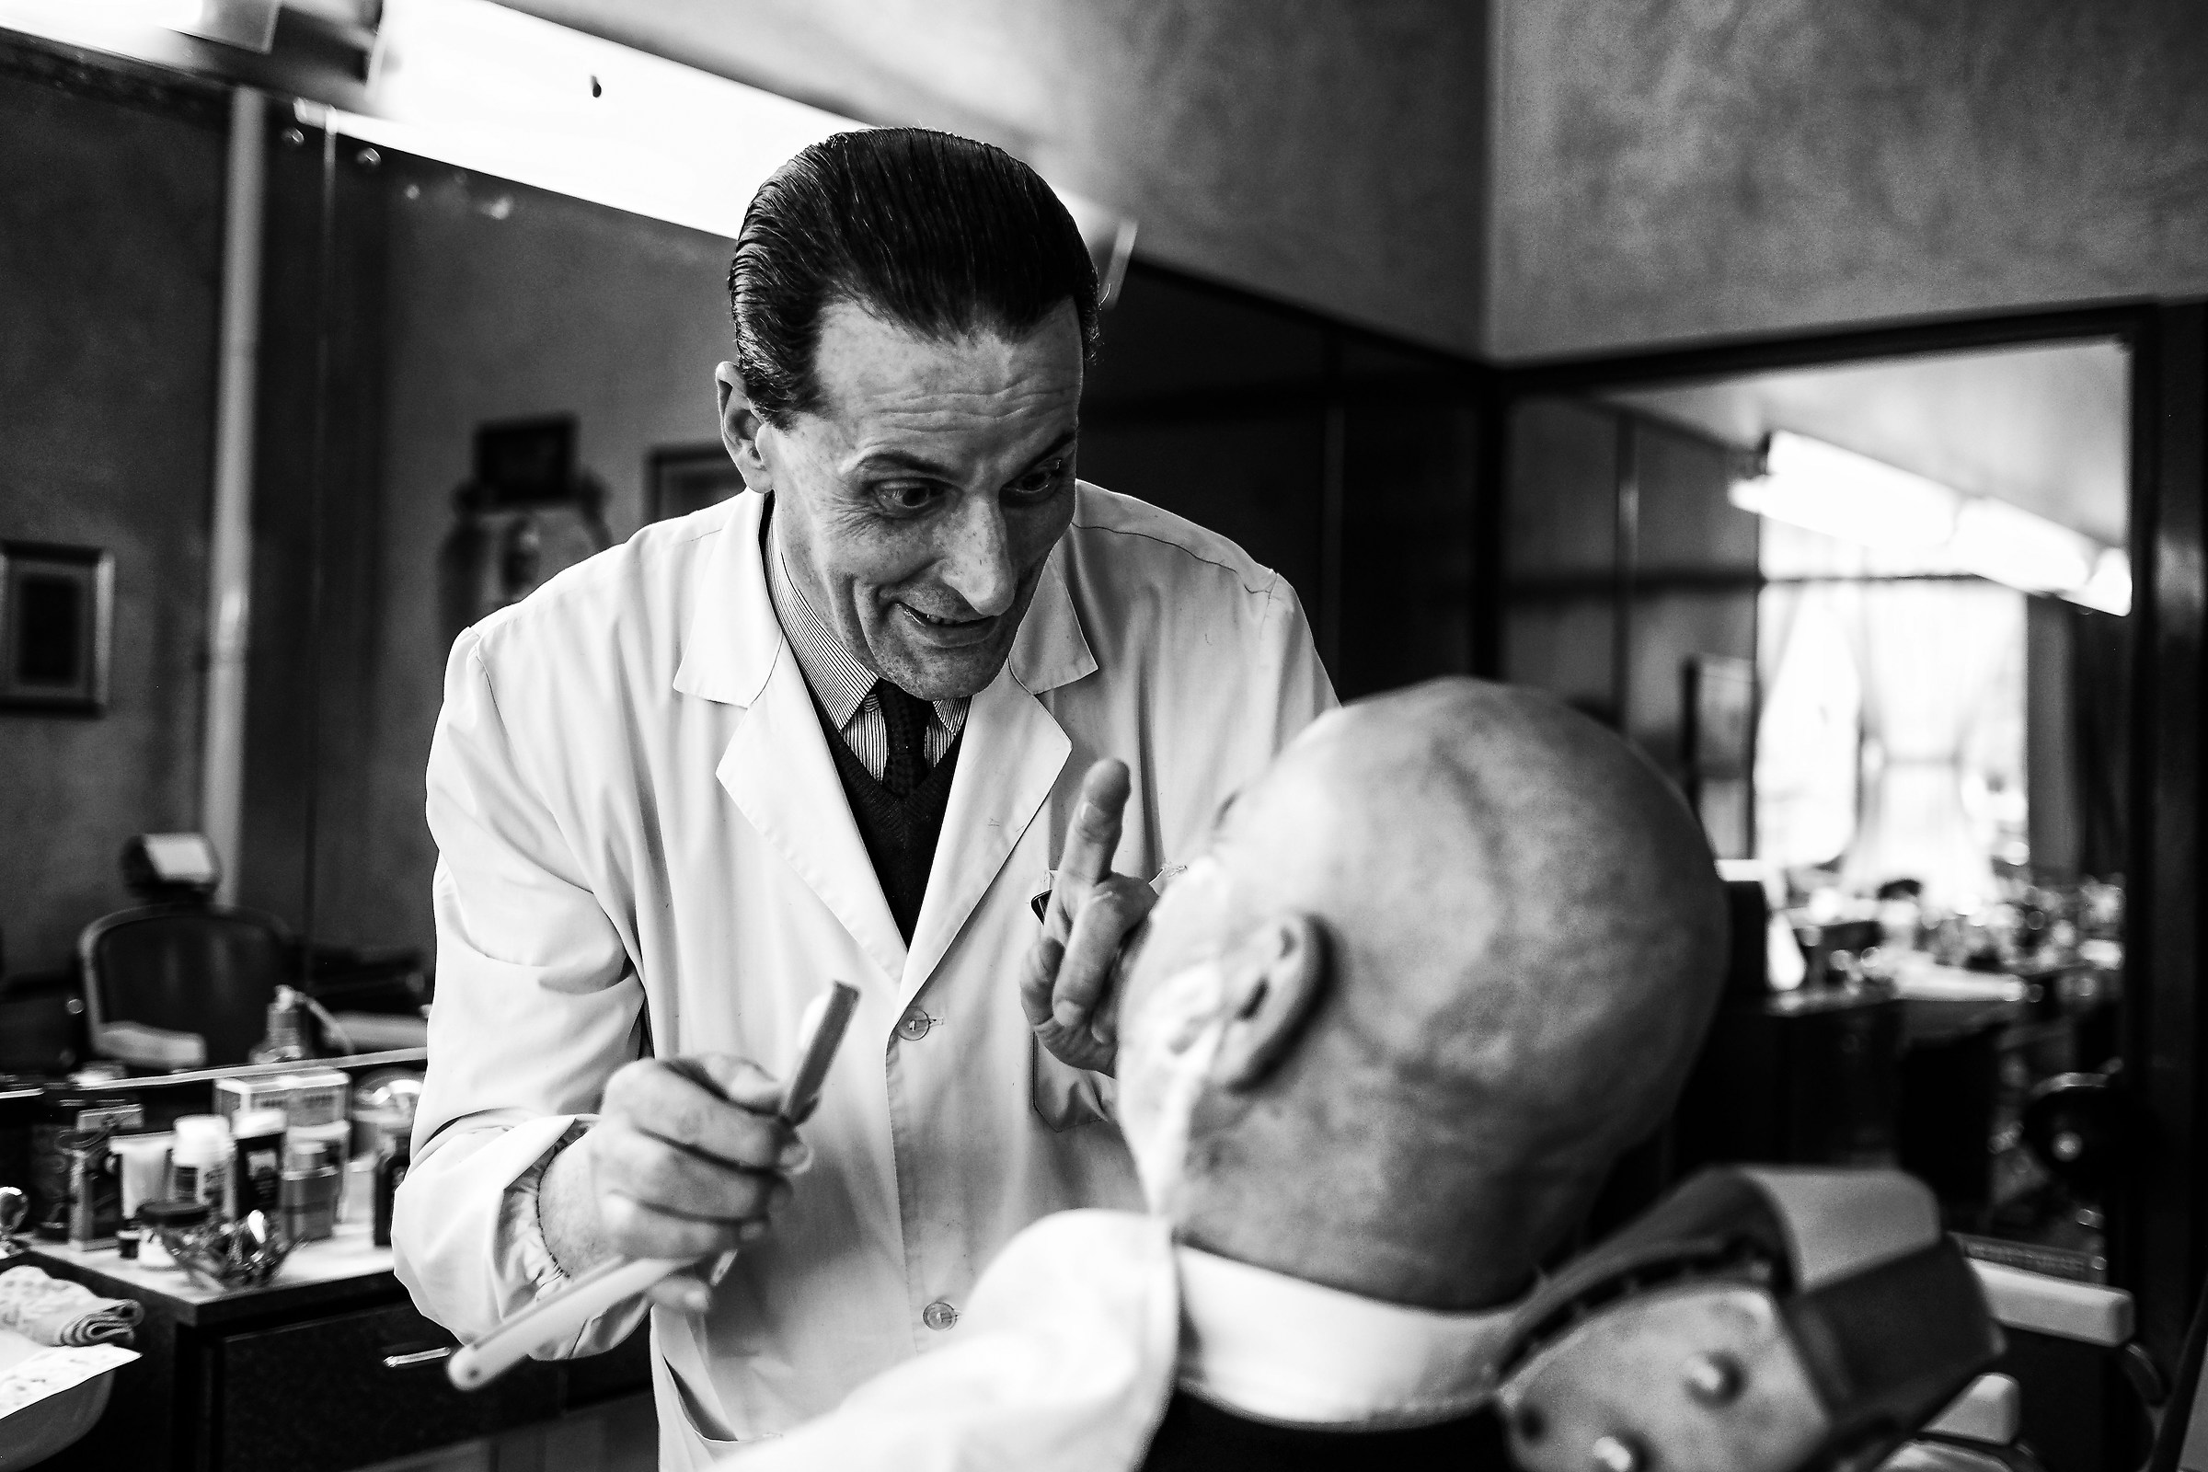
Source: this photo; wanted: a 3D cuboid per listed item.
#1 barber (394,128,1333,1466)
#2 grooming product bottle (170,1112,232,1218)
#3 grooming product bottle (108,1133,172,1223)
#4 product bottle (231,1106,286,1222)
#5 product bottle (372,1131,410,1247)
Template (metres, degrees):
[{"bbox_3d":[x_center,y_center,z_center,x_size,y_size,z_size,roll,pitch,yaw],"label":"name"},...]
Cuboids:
[{"bbox_3d":[-0.110,0.530,1.200,0.540,1.680,0.560,1,0,-12],"label":"barber"},{"bbox_3d":[-0.863,0.422,2.050,0.056,0.119,0.056,1,-1,40],"label":"grooming product bottle"},{"bbox_3d":[-0.920,0.430,2.050,0.040,0.102,0.060,1,-1,40],"label":"grooming product bottle"},{"bbox_3d":[-0.819,0.423,2.080,0.038,0.124,0.052,1,-1,40],"label":"product bottle"},{"bbox_3d":[-0.671,0.436,2.070,0.038,0.113,0.057,1,-1,40],"label":"product bottle"}]

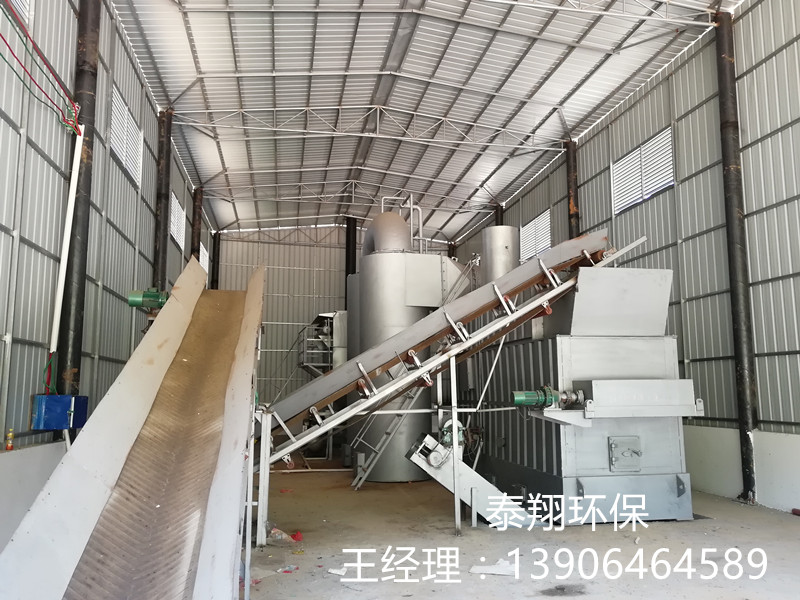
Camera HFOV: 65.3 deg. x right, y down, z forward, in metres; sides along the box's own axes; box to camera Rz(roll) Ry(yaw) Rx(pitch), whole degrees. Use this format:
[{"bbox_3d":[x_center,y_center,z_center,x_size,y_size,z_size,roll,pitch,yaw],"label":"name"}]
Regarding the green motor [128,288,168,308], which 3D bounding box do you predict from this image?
[{"bbox_3d":[-3.060,-0.016,7.622,0.490,0.250,0.220,1,-8,-11],"label":"green motor"}]

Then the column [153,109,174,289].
[{"bbox_3d":[-5.446,-0.338,14.054,0.260,8.250,0.260,1,-8,-11],"label":"column"}]

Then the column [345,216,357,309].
[{"bbox_3d":[-1.966,0.932,24.981,0.380,8.840,0.380,1,-8,-11],"label":"column"}]

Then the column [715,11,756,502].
[{"bbox_3d":[5.608,-0.917,10.355,0.265,8.250,0.265,1,-8,-11],"label":"column"}]

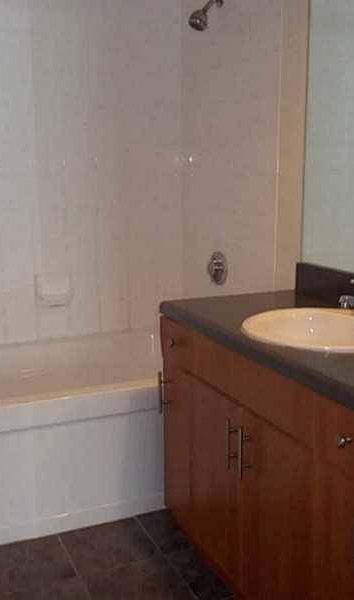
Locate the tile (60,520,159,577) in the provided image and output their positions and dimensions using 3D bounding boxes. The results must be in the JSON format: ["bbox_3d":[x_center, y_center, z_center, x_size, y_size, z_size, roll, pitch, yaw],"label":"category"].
[{"bbox_3d":[-0.249,0.894,2.439,0.303,0.010,0.300,-5,11,-23],"label":"tile"}]

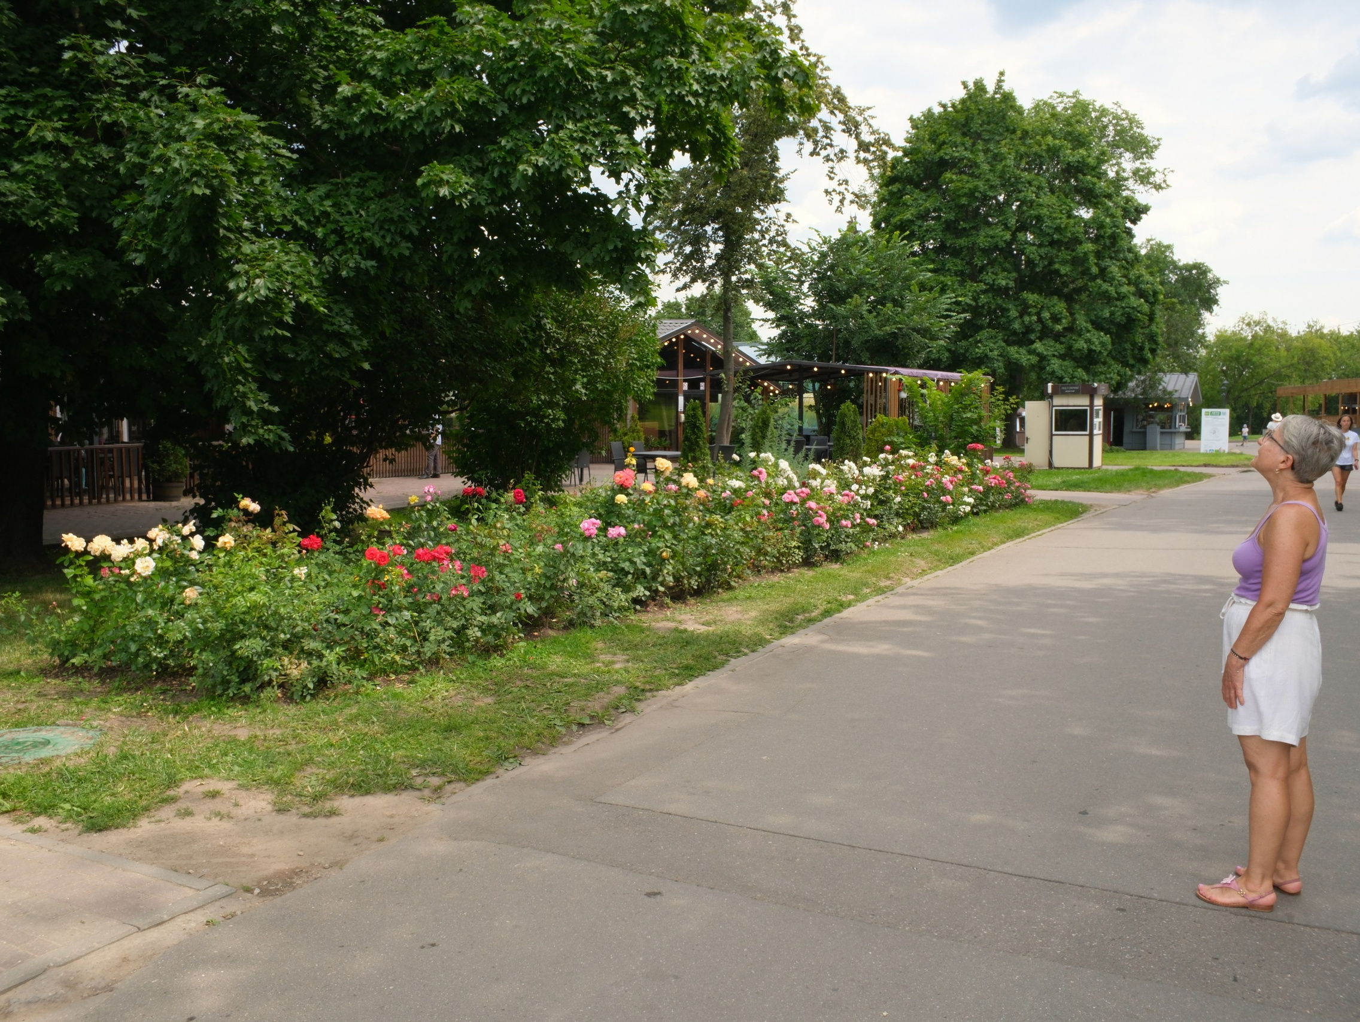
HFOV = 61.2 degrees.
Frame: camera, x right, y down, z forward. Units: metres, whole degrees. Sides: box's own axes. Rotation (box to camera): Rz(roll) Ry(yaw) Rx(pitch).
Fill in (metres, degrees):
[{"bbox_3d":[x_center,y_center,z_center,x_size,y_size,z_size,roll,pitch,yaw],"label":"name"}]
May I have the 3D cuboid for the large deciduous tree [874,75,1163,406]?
[{"bbox_3d":[15.210,-10.872,51.500,12.400,16.300,12.200,2,5,28],"label":"large deciduous tree"}]

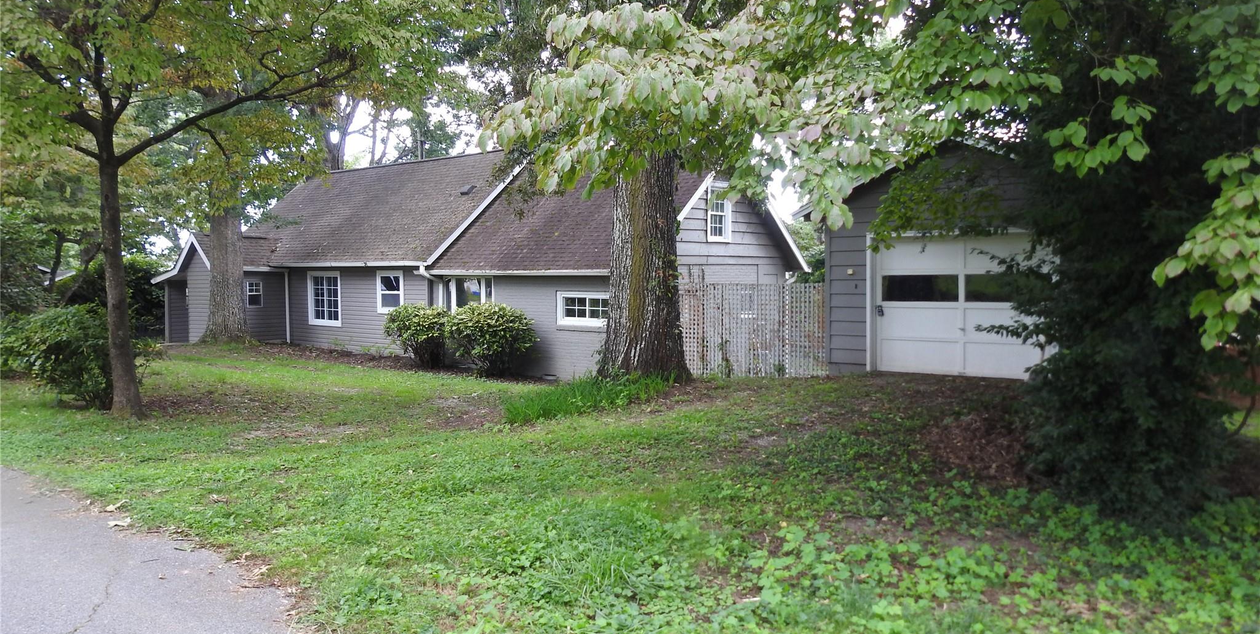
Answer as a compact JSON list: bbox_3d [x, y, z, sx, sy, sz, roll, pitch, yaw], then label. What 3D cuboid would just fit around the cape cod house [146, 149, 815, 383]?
[{"bbox_3d":[-4.871,-1.796,24.151,17.675,5.606,9.544,2,4,39],"label":"cape cod house"}]

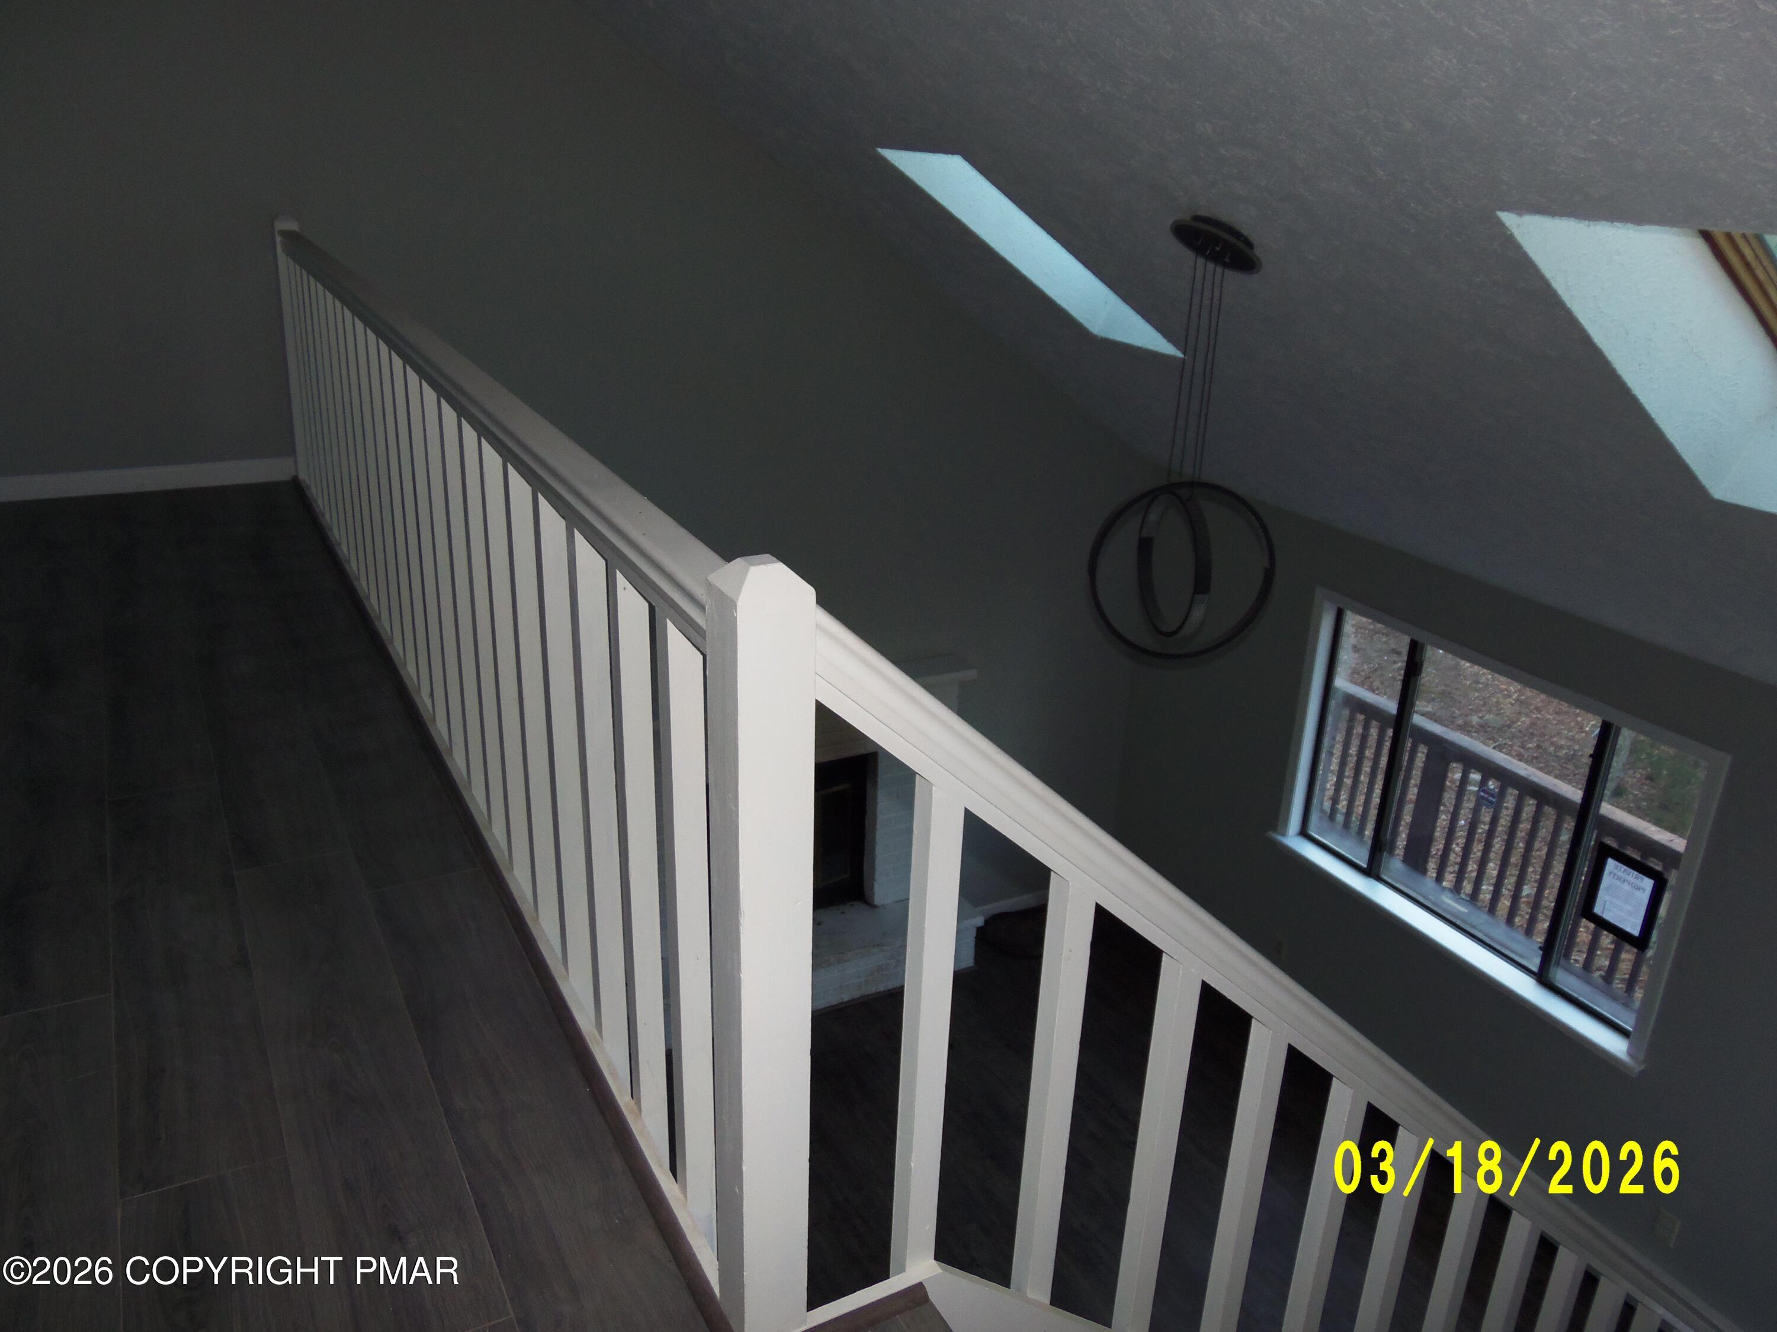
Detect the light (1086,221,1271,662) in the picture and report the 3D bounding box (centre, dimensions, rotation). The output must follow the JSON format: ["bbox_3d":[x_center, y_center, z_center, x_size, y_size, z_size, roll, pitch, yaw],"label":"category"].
[{"bbox_3d":[0.845,-0.594,3.714,0.520,1.240,0.420,7,23,12],"label":"light"}]

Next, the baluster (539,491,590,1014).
[{"bbox_3d":[-0.499,0.178,2.081,0.040,0.920,0.040,-10,25,-27],"label":"baluster"}]

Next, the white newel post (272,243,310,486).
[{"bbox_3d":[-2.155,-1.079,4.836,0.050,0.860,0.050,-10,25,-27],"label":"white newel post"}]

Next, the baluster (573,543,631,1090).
[{"bbox_3d":[-0.416,0.239,1.940,0.040,0.920,0.040,-10,25,-27],"label":"baluster"}]

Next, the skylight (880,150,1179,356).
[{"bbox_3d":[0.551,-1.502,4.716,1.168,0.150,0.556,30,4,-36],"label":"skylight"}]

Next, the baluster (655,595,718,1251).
[{"bbox_3d":[-0.246,0.365,1.649,0.040,0.920,0.040,-10,25,-27],"label":"baluster"}]

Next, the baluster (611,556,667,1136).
[{"bbox_3d":[-0.331,0.302,1.794,0.040,0.920,0.040,-10,25,-27],"label":"baluster"}]

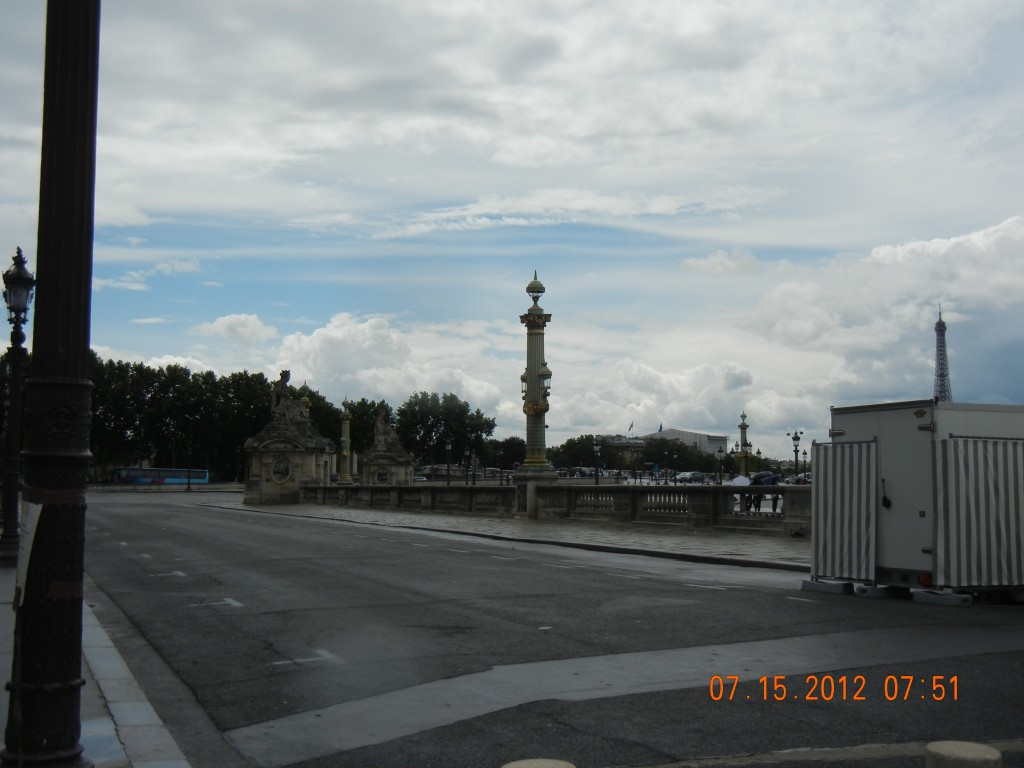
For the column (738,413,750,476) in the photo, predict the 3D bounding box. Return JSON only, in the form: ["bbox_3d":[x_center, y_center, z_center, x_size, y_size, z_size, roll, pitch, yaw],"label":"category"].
[{"bbox_3d":[31.214,8.044,154.889,1.550,8.850,1.550,0,-5,3],"label":"column"}]

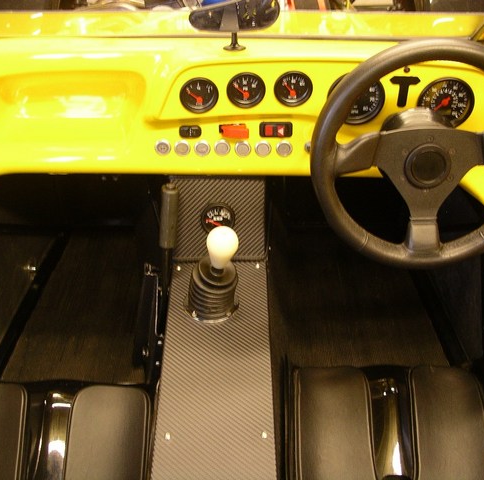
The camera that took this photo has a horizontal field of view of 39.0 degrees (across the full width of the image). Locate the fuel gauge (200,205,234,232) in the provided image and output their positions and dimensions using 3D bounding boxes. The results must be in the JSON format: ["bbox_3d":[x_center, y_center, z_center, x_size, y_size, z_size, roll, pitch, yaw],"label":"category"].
[{"bbox_3d":[-0.042,-0.037,1.235,0.060,0.060,0.020,0,9,0],"label":"fuel gauge"}]

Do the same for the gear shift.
[{"bbox_3d":[-0.048,0.043,1.122,0.087,0.150,0.090,0,37,0],"label":"gear shift"}]

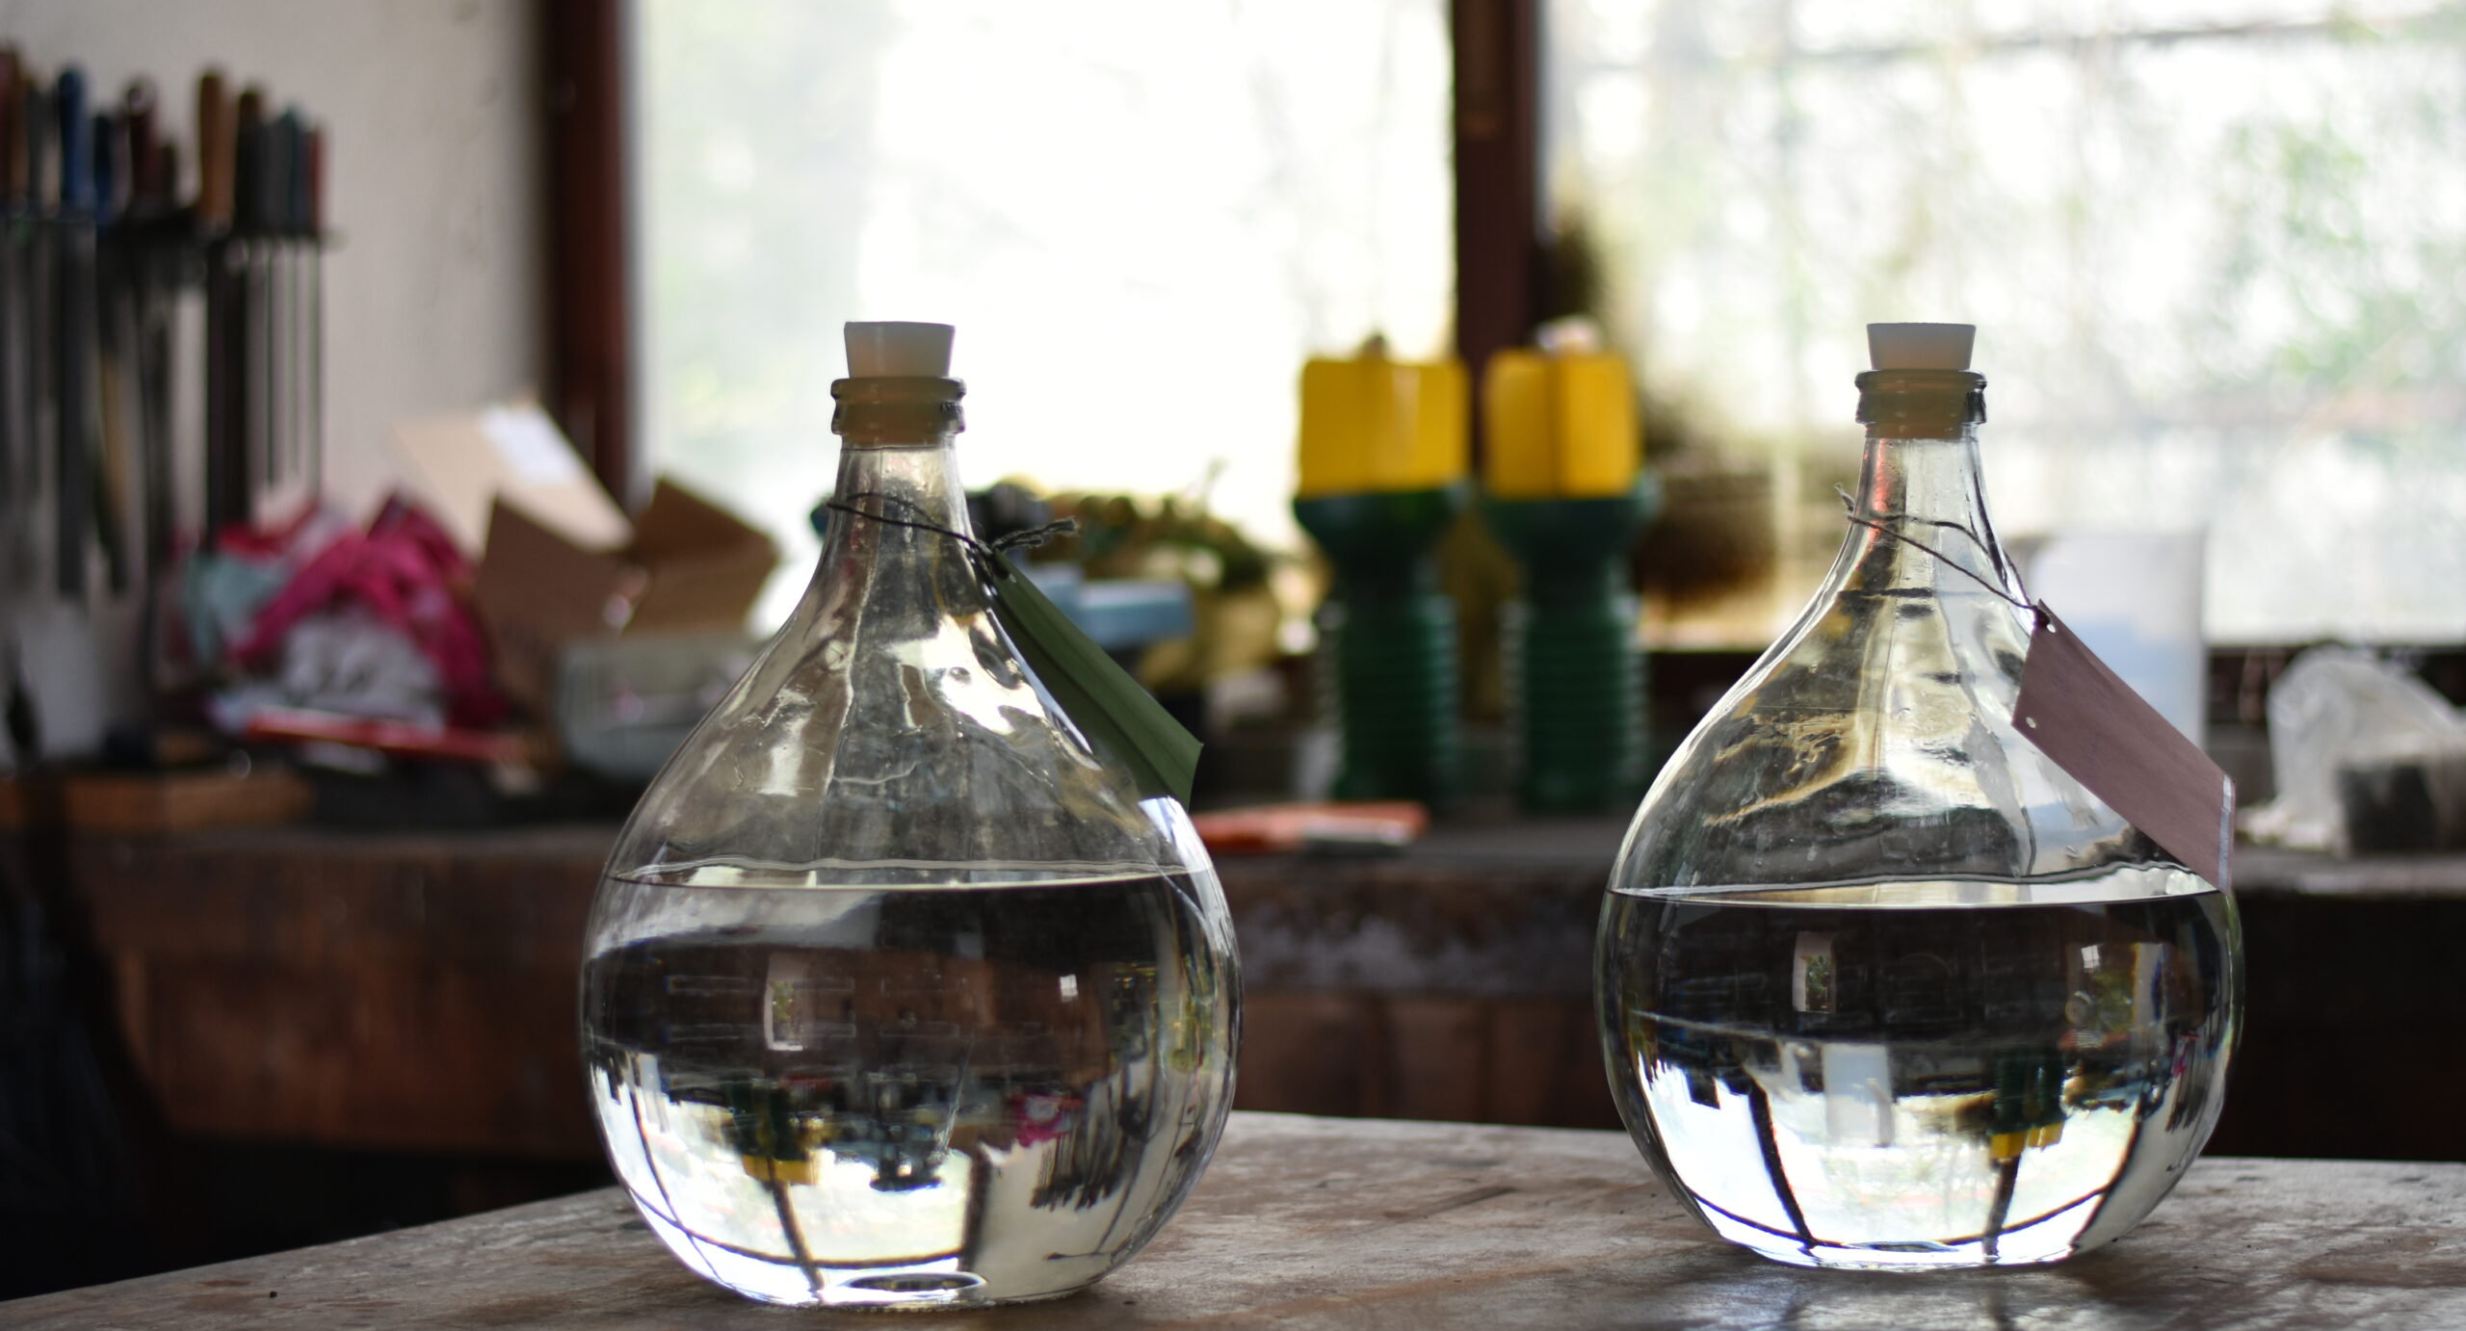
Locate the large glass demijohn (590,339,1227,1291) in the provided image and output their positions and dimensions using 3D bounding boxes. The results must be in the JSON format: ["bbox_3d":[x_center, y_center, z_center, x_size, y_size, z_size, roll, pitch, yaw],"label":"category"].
[{"bbox_3d":[-0.105,0.046,1.668,0.212,0.314,0.212,-1,0,0],"label":"large glass demijohn"}]

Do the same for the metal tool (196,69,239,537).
[{"bbox_3d":[-0.850,-0.303,4.300,0.028,0.382,0.028,-1,0,30],"label":"metal tool"}]

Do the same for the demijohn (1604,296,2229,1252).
[{"bbox_3d":[0.229,0.043,1.715,0.214,0.313,0.214,-1,0,0],"label":"demijohn"}]

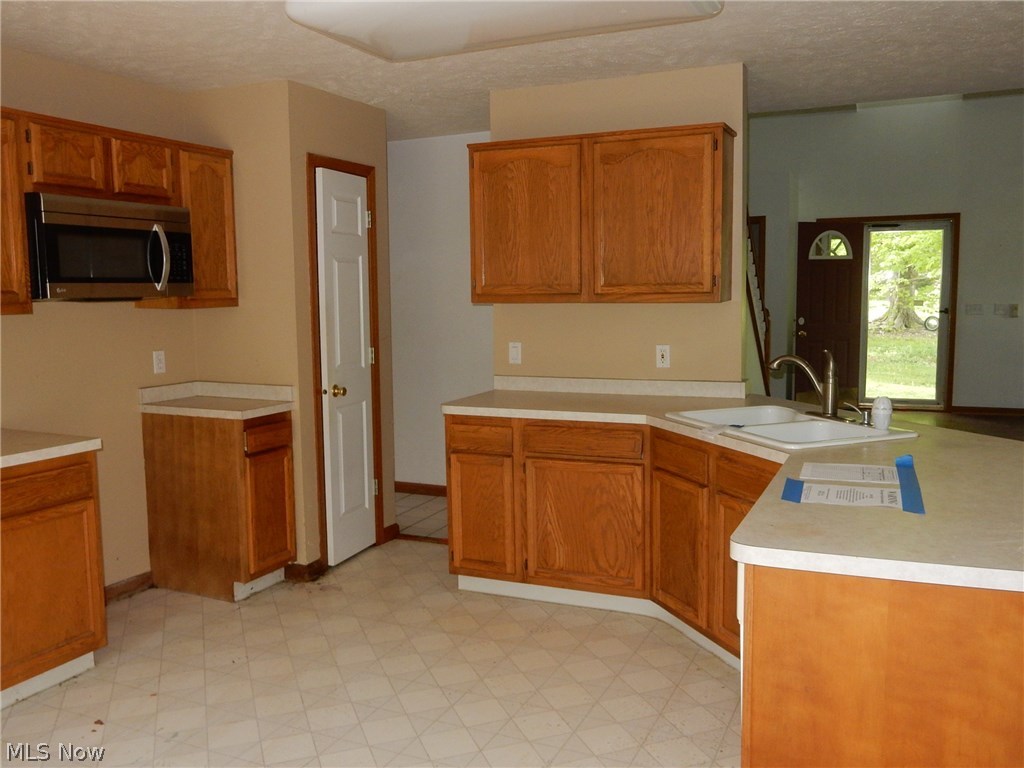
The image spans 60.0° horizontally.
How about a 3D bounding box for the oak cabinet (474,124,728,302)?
[{"bbox_3d":[0.411,-0.778,4.247,1.247,0.770,0.296,2,7,24],"label":"oak cabinet"}]

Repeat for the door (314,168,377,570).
[{"bbox_3d":[-0.874,-0.085,4.737,0.036,2.039,0.450,2,6,21],"label":"door"}]

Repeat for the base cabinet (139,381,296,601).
[{"bbox_3d":[-1.424,0.504,4.359,0.615,0.984,0.385,2,7,24],"label":"base cabinet"}]

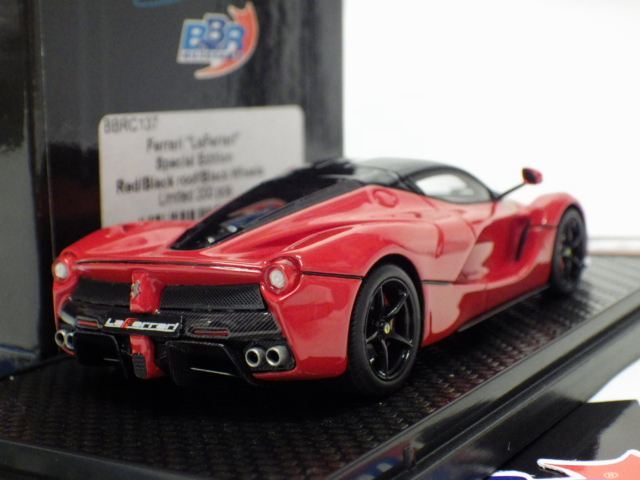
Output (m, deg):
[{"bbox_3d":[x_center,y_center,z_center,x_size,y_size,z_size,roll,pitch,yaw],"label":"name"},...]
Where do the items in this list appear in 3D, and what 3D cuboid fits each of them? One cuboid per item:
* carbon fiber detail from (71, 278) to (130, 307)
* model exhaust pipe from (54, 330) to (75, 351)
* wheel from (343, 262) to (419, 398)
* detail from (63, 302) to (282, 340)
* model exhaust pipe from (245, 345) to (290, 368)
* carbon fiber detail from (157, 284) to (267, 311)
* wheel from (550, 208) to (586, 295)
[{"bbox_3d":[-0.027,0.007,0.138,0.014,0.003,0.002,3,11,43],"label":"carbon fiber detail"},{"bbox_3d":[-0.033,0.013,0.144,0.004,0.002,0.003,1,10,34],"label":"model exhaust pipe"},{"bbox_3d":[0.006,0.011,0.139,0.007,0.017,0.017,1,10,34],"label":"wheel"},{"bbox_3d":[-0.020,0.010,0.133,0.036,0.004,0.004,1,10,34],"label":"detail"},{"bbox_3d":[-0.006,0.013,0.125,0.004,0.002,0.003,1,10,34],"label":"model exhaust pipe"},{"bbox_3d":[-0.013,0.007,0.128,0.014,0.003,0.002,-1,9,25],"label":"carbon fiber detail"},{"bbox_3d":[0.041,0.002,0.188,0.006,0.015,0.015,1,10,34],"label":"wheel"}]

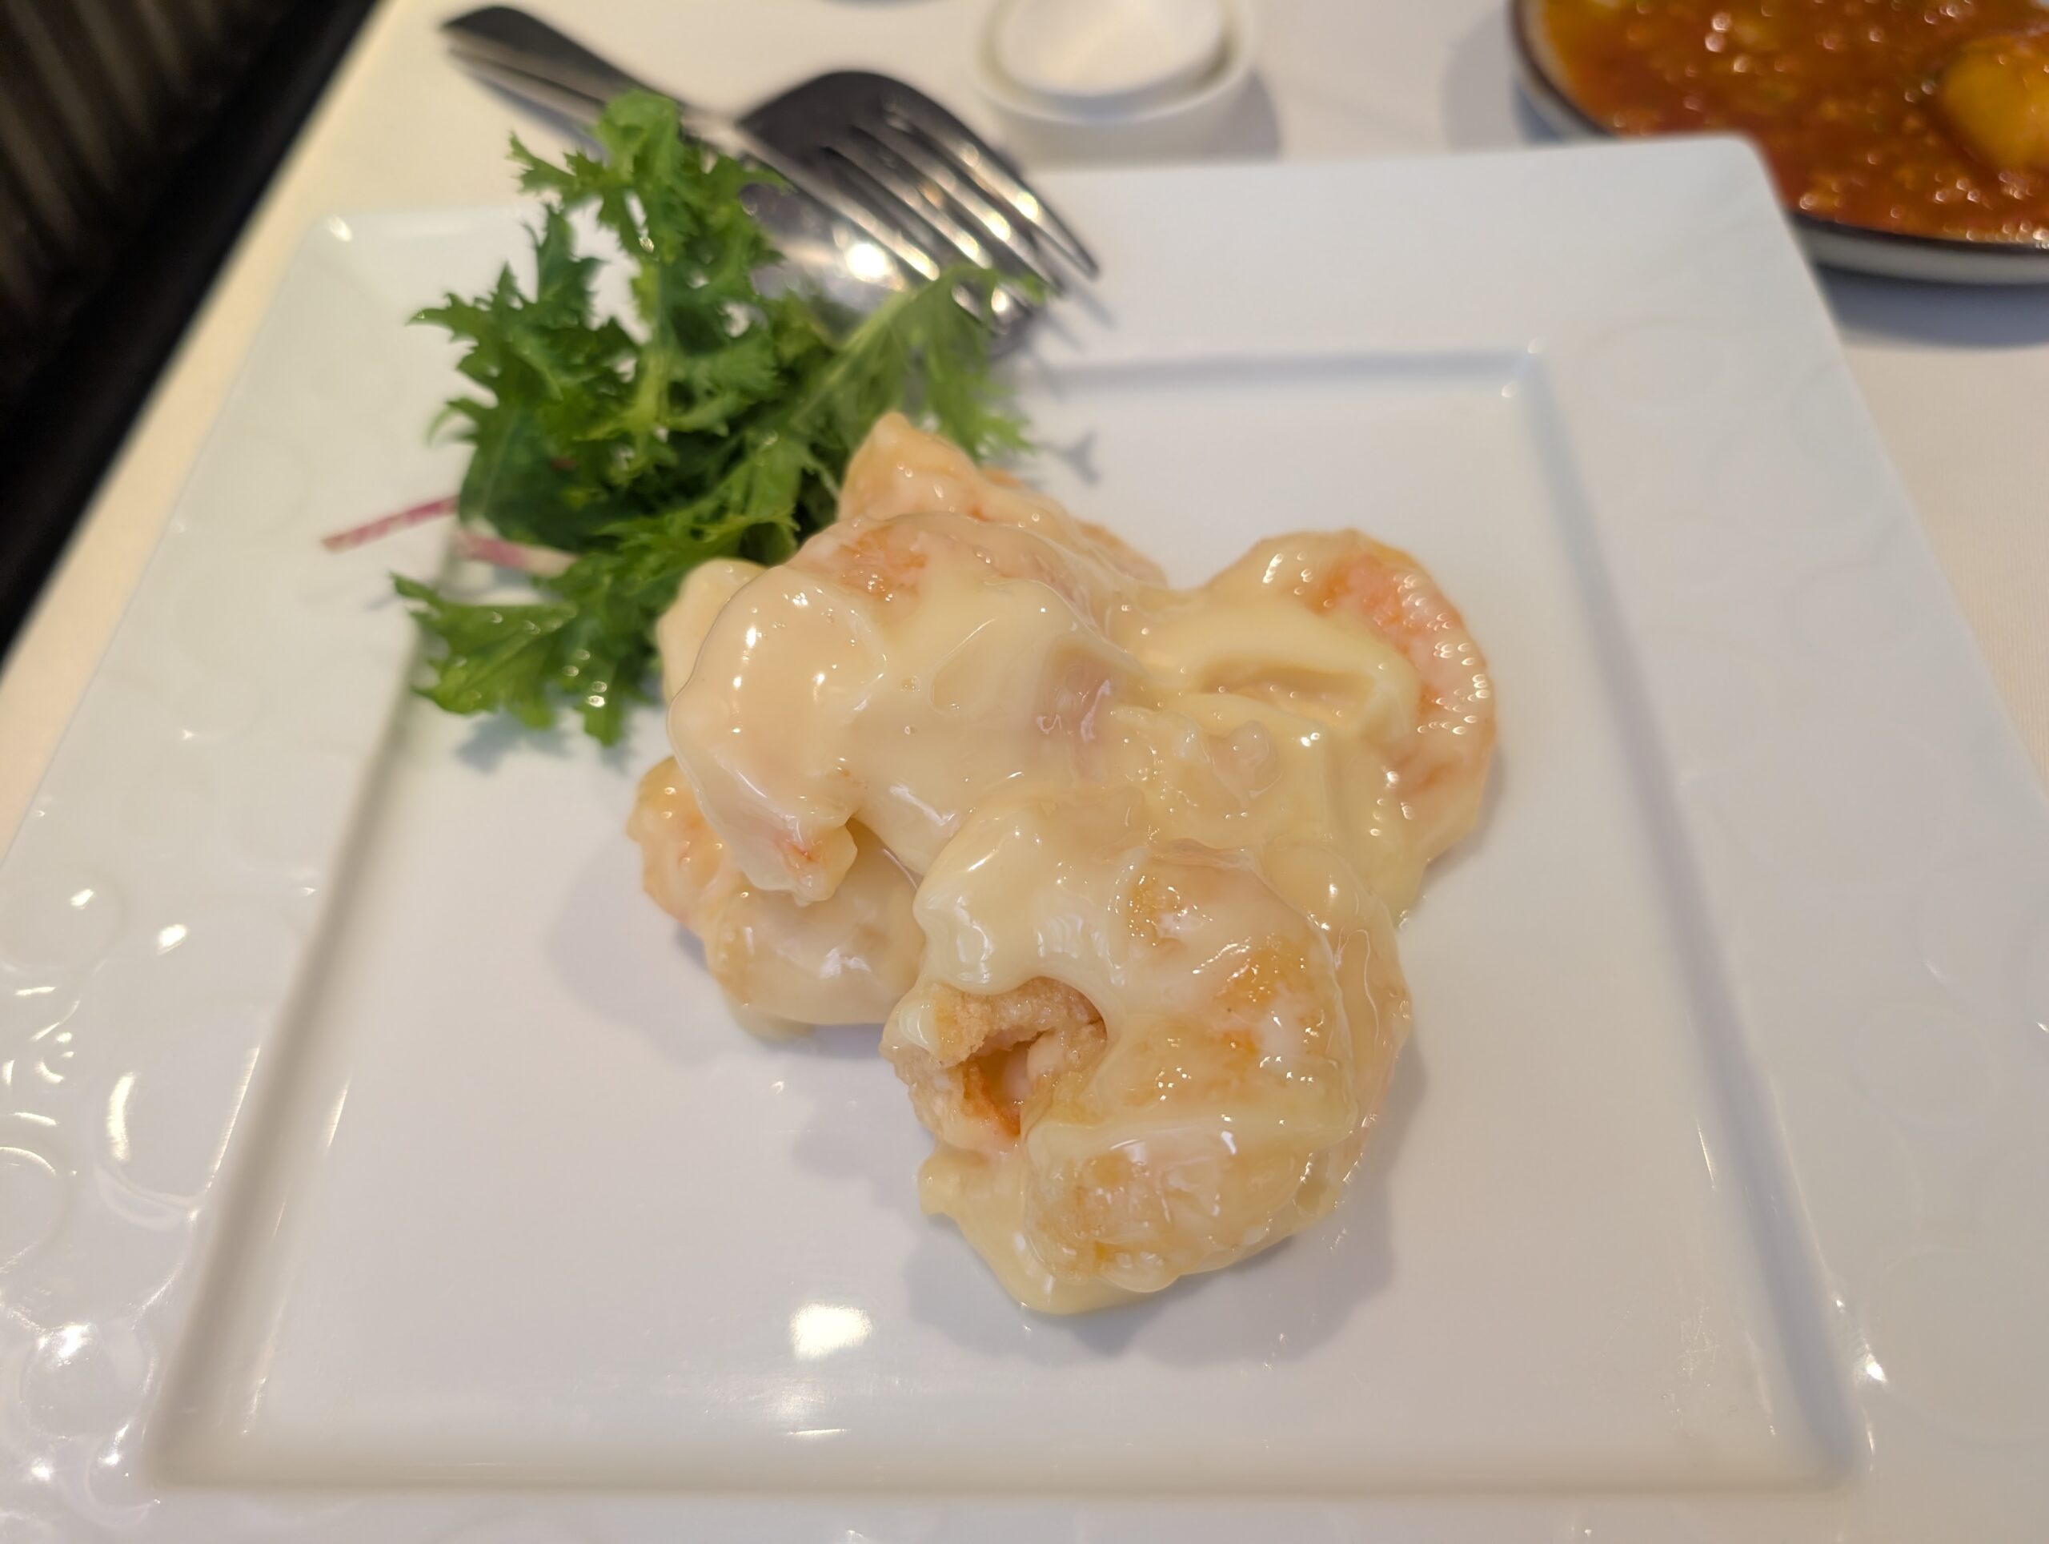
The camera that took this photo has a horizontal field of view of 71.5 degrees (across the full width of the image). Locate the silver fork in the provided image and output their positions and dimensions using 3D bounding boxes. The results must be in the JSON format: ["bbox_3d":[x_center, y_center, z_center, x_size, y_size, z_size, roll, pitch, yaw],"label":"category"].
[{"bbox_3d":[-0.063,-0.133,0.276,0.026,0.020,0.197,-38,56,-20],"label":"silver fork"}]

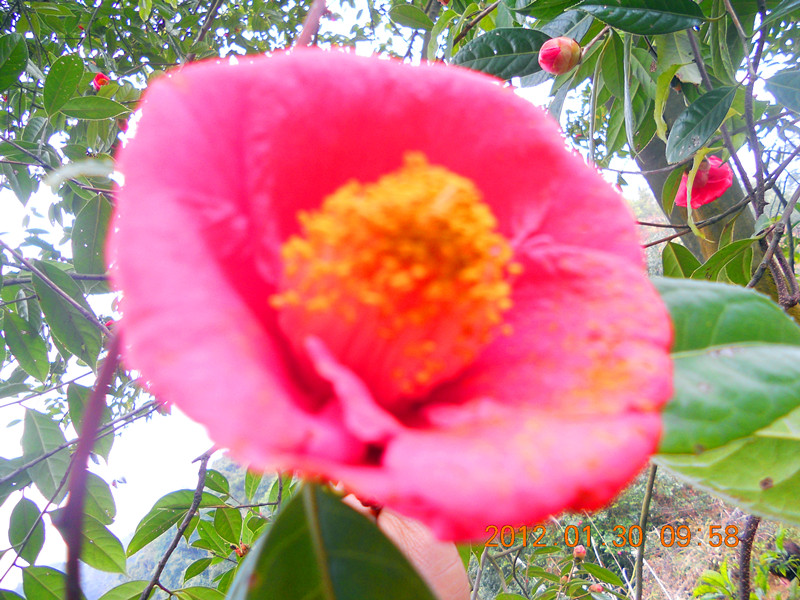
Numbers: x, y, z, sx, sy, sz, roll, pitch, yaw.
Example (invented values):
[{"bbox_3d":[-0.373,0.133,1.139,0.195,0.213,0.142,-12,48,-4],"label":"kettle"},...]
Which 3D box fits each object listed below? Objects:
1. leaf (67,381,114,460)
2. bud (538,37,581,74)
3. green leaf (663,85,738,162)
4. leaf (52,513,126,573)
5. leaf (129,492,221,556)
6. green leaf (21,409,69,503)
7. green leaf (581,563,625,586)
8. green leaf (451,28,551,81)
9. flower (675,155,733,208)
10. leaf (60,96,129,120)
[{"bbox_3d":[-0.323,0.127,0.650,0.040,0.094,0.010,-37,-13,21],"label":"leaf"},{"bbox_3d":[0.107,-0.165,0.420,0.028,0.025,0.025,-15,-10,-15],"label":"bud"},{"bbox_3d":[0.282,-0.163,0.580,0.040,0.110,0.010,38,-12,30],"label":"green leaf"},{"bbox_3d":[-0.274,0.211,0.550,0.085,0.039,0.010,34,32,7],"label":"leaf"},{"bbox_3d":[-0.191,0.183,0.520,0.085,0.018,0.038,-26,-48,-7],"label":"leaf"},{"bbox_3d":[-0.344,0.149,0.600,0.043,0.099,0.010,-29,-12,4],"label":"green leaf"},{"bbox_3d":[0.294,0.396,0.900,0.064,0.025,0.008,28,-50,9],"label":"green leaf"},{"bbox_3d":[0.081,-0.181,0.460,0.095,0.041,0.010,-16,-30,-18],"label":"green leaf"},{"bbox_3d":[0.306,-0.120,0.630,0.056,0.050,0.042,-5,-42,19],"label":"flower"},{"bbox_3d":[-0.367,-0.231,0.750,0.078,0.009,0.036,3,-41,-7],"label":"leaf"}]

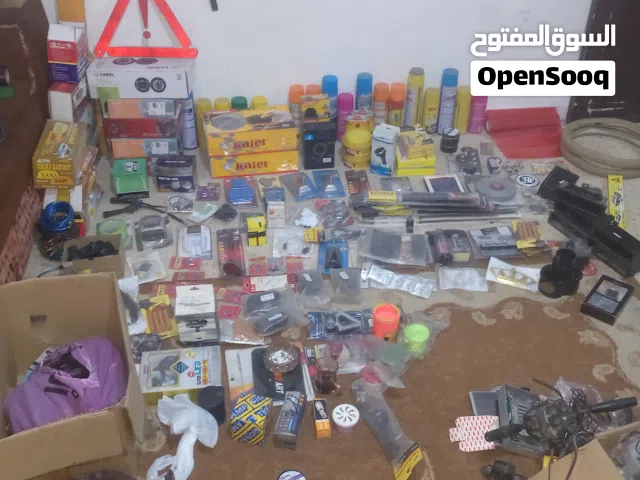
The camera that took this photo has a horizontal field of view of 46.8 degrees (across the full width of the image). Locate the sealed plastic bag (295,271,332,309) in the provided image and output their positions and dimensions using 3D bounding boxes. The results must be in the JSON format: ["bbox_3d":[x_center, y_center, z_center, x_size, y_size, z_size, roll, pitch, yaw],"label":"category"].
[{"bbox_3d":[-0.019,0.146,2.306,0.105,0.035,0.170,-2,35,-3],"label":"sealed plastic bag"}]

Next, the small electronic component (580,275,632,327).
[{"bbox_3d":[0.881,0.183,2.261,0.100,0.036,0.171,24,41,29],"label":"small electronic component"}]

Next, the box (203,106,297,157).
[{"bbox_3d":[-0.273,-0.426,2.894,0.338,0.093,0.196,-7,35,-10],"label":"box"}]

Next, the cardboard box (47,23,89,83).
[{"bbox_3d":[-0.900,-0.669,2.655,0.095,0.155,0.191,3,34,-8],"label":"cardboard box"}]

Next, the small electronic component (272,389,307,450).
[{"bbox_3d":[-0.072,0.452,1.852,0.051,0.055,0.137,5,35,7],"label":"small electronic component"}]

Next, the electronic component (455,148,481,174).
[{"bbox_3d":[0.587,-0.309,2.933,0.095,0.045,0.125,3,35,5],"label":"electronic component"}]

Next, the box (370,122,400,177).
[{"bbox_3d":[0.255,-0.348,2.896,0.087,0.164,0.089,9,36,13],"label":"box"}]

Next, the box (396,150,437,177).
[{"bbox_3d":[0.375,-0.318,2.941,0.144,0.064,0.135,-1,35,-2],"label":"box"}]

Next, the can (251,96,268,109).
[{"bbox_3d":[-0.246,-0.489,3.070,0.065,0.200,0.065,0,35,0],"label":"can"}]

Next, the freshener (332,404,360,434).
[{"bbox_3d":[0.065,0.449,1.845,0.068,0.030,0.068,0,35,0],"label":"freshener"}]

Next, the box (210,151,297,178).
[{"bbox_3d":[-0.273,-0.349,2.947,0.338,0.093,0.196,-7,35,-10],"label":"box"}]

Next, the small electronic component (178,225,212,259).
[{"bbox_3d":[-0.424,0.006,2.510,0.111,0.025,0.152,-4,35,-5],"label":"small electronic component"}]

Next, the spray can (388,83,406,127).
[{"bbox_3d":[0.323,-0.549,3.126,0.065,0.226,0.065,0,35,0],"label":"spray can"}]

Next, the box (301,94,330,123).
[{"bbox_3d":[-0.018,-0.506,2.865,0.100,0.090,0.050,-5,36,-7],"label":"box"}]

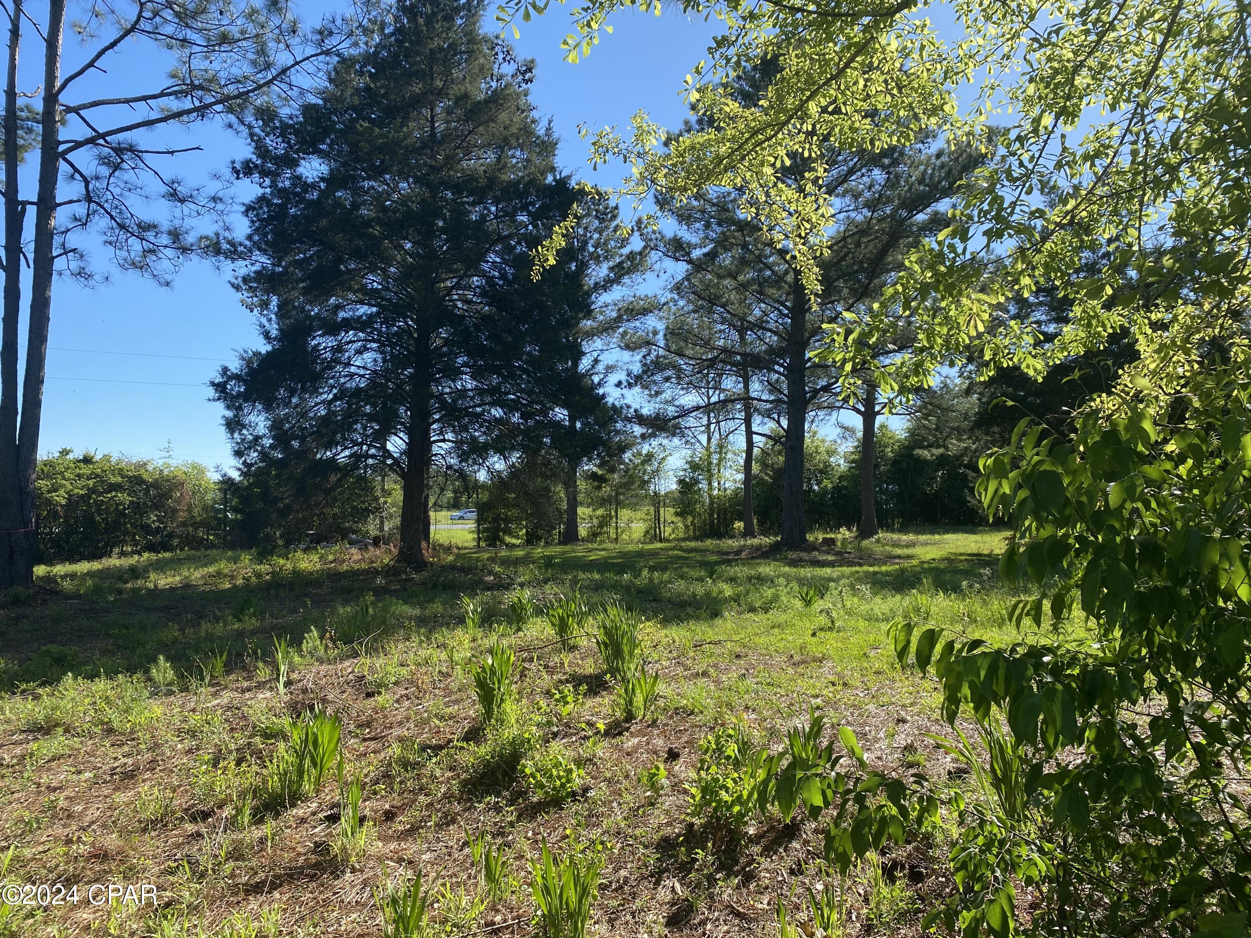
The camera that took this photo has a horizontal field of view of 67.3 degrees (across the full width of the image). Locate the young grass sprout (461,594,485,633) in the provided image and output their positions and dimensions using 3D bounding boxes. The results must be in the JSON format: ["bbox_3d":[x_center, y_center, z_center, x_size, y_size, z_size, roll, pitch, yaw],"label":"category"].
[{"bbox_3d":[-1.721,1.634,10.612,0.276,0.422,0.262,0,-2,0],"label":"young grass sprout"}]

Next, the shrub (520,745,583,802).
[{"bbox_3d":[-0.383,1.594,4.912,0.332,0.227,0.299,0,-2,0],"label":"shrub"}]

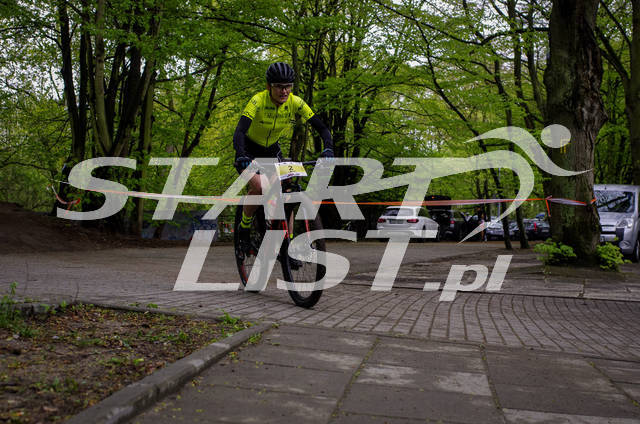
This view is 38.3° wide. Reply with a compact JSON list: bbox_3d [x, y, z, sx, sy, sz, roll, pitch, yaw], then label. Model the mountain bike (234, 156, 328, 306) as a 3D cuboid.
[{"bbox_3d":[-0.325,0.115,6.480,0.720,1.040,1.850,-4,1,-22],"label":"mountain bike"}]

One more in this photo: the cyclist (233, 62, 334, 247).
[{"bbox_3d":[-0.350,-0.300,6.500,0.720,1.420,1.000,1,-1,-20],"label":"cyclist"}]

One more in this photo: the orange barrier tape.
[{"bbox_3d":[-0.300,-0.220,15.500,9.500,0.500,0.300,1,-1,14],"label":"orange barrier tape"}]

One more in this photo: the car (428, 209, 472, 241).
[{"bbox_3d":[6.060,0.600,44.200,1.800,1.480,4.400,1,-1,18],"label":"car"}]

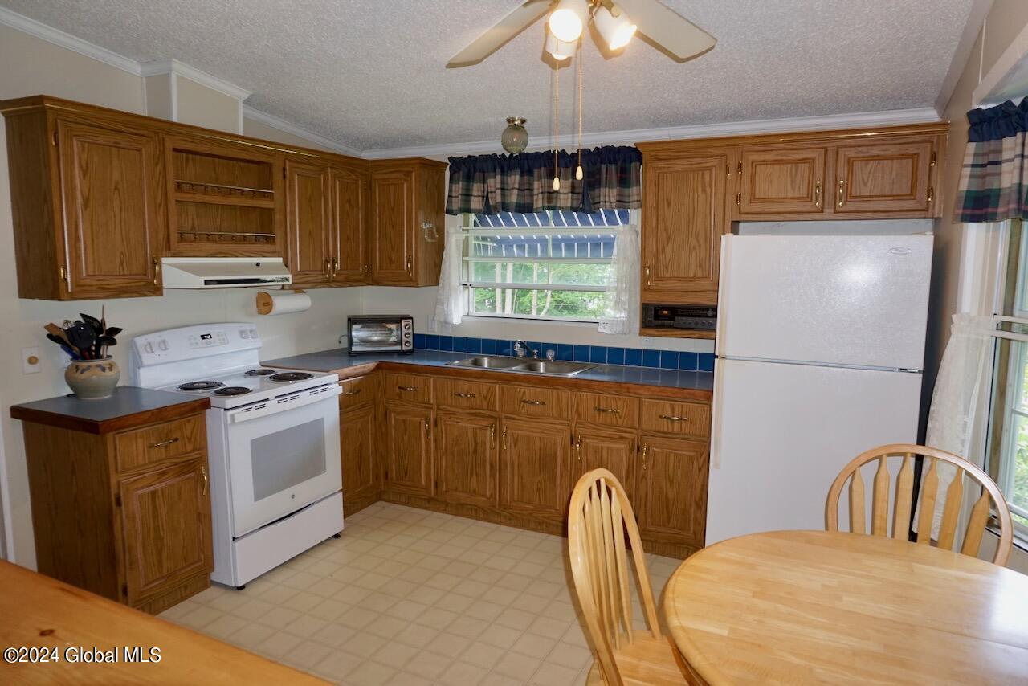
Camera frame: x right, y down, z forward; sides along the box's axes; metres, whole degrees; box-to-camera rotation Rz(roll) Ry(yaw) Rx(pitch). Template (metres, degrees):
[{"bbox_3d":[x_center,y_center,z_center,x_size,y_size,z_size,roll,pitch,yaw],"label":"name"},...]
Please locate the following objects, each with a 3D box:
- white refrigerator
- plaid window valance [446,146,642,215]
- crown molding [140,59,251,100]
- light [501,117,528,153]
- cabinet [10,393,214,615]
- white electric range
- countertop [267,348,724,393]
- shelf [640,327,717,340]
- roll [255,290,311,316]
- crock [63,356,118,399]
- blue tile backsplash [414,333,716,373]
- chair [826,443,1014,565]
[{"bbox_3d":[1.479,0.326,3.388,0.832,1.680,0.780,4,8,26],"label":"white refrigerator"},{"bbox_3d":[0.155,-1.007,4.298,1.315,0.375,0.080,4,8,26],"label":"plaid window valance"},{"bbox_3d":[-1.644,-1.345,3.573,0.230,0.115,0.500,4,8,26],"label":"crown molding"},{"bbox_3d":[0.011,-1.196,3.959,0.156,0.195,0.156,0,7,0],"label":"light"},{"bbox_3d":[-1.791,0.719,3.116,0.605,0.916,0.522,4,8,26],"label":"cabinet"},{"bbox_3d":[-1.426,0.520,3.638,0.710,1.190,0.764,4,8,26],"label":"white electric range"},{"bbox_3d":[-0.169,0.177,4.035,2.670,0.049,1.085,4,8,26],"label":"countertop"},{"bbox_3d":[0.987,-0.064,3.883,0.475,0.037,0.300,4,8,26],"label":"shelf"},{"bbox_3d":[-1.426,-0.255,4.282,0.143,0.140,0.355,4,8,26],"label":"roll"},{"bbox_3d":[-1.937,0.165,3.160,0.215,0.172,0.215,4,8,26],"label":"crock"},{"bbox_3d":[0.153,0.048,4.458,2.370,0.112,0.020,4,8,26],"label":"blue tile backsplash"},{"bbox_3d":[1.150,0.847,2.000,0.500,0.980,0.520,4,8,29],"label":"chair"}]

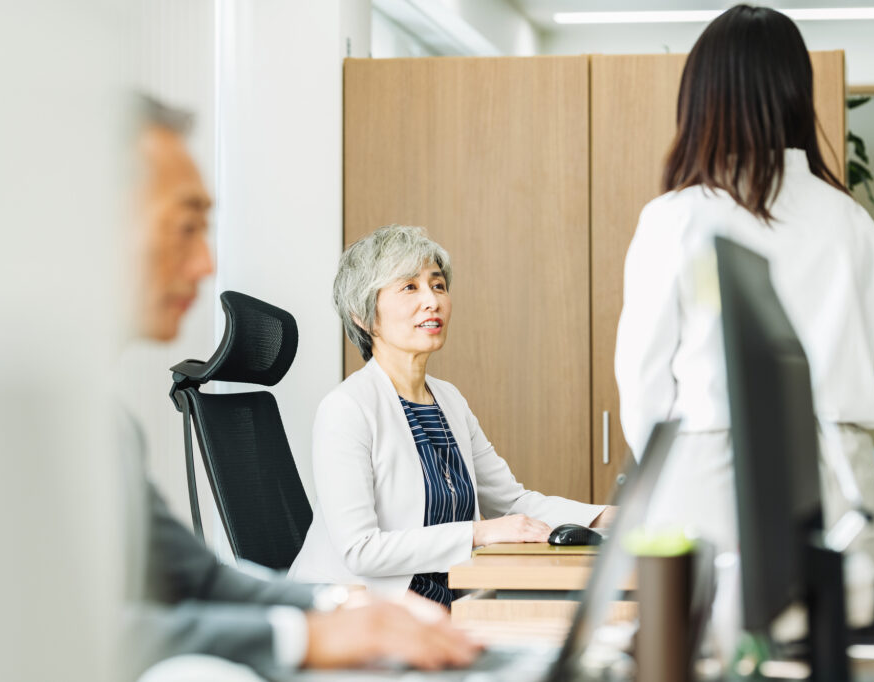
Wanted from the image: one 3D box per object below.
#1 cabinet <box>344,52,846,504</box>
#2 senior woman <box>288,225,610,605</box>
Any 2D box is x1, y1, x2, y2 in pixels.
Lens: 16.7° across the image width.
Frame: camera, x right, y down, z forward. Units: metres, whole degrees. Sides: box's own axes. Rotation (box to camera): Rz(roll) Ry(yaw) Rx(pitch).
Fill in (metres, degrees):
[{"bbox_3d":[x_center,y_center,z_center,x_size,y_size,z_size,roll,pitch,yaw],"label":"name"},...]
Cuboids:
[{"bbox_3d":[0.336,0.255,6.138,0.999,1.647,0.420,0,0,7],"label":"cabinet"},{"bbox_3d":[0.032,0.443,5.249,0.680,1.270,0.500,0,0,38],"label":"senior woman"}]

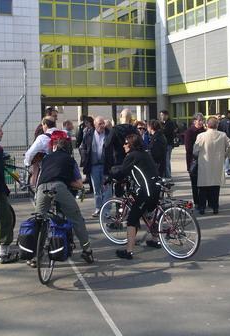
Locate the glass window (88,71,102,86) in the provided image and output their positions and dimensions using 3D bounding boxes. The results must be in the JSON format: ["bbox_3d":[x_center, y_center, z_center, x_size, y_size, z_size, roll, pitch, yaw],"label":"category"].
[{"bbox_3d":[-1.405,-6.289,33.913,1.083,1.111,0.100,-4,6,-22],"label":"glass window"}]

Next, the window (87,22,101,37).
[{"bbox_3d":[-1.496,-9.686,33.558,1.087,1.096,0.100,-4,6,-22],"label":"window"}]

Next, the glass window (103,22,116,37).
[{"bbox_3d":[-0.343,-9.307,32.251,0.980,1.014,0.120,-4,7,-25],"label":"glass window"}]

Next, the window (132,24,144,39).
[{"bbox_3d":[1.684,-9.972,35.218,1.055,1.023,0.100,-4,6,-24],"label":"window"}]

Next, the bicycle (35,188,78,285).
[{"bbox_3d":[-0.721,0.686,5.596,0.600,1.020,1.720,-1,6,5],"label":"bicycle"}]

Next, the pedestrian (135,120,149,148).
[{"bbox_3d":[0.569,-0.145,9.900,0.480,1.640,0.320,-1,5,6],"label":"pedestrian"}]

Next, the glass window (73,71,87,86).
[{"bbox_3d":[-2.296,-5.895,31.648,1.026,1.082,0.120,-4,7,-25],"label":"glass window"}]

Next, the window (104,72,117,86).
[{"bbox_3d":[-0.320,-6.349,34.351,1.049,1.097,0.100,-4,6,-22],"label":"window"}]

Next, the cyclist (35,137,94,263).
[{"bbox_3d":[-0.618,0.373,5.859,0.680,1.540,0.820,-1,6,5],"label":"cyclist"}]

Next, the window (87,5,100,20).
[{"bbox_3d":[-1.505,-10.803,33.450,1.055,1.055,0.100,-4,6,-22],"label":"window"}]

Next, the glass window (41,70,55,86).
[{"bbox_3d":[-4.553,-6.108,32.738,1.003,1.128,0.100,-4,6,-24],"label":"glass window"}]

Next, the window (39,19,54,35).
[{"bbox_3d":[-4.595,-9.555,32.431,1.029,1.075,0.100,-4,6,-24],"label":"window"}]

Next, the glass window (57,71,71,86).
[{"bbox_3d":[-3.512,-6.170,33.064,1.079,1.131,0.100,-4,6,-22],"label":"glass window"}]

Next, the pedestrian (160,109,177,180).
[{"bbox_3d":[1.348,-0.591,12.300,0.400,1.760,0.500,-3,6,-15],"label":"pedestrian"}]

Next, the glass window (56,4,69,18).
[{"bbox_3d":[-3.377,-10.063,30.743,1.003,0.907,0.120,-4,7,-25],"label":"glass window"}]

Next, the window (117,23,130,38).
[{"bbox_3d":[0.653,-9.925,34.759,1.077,1.059,0.100,-4,6,-24],"label":"window"}]

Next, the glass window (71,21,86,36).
[{"bbox_3d":[-2.538,-9.637,33.137,1.082,1.102,0.100,-4,6,-22],"label":"glass window"}]

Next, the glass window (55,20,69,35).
[{"bbox_3d":[-3.617,-9.618,32.865,1.078,1.083,0.100,-4,6,-24],"label":"glass window"}]

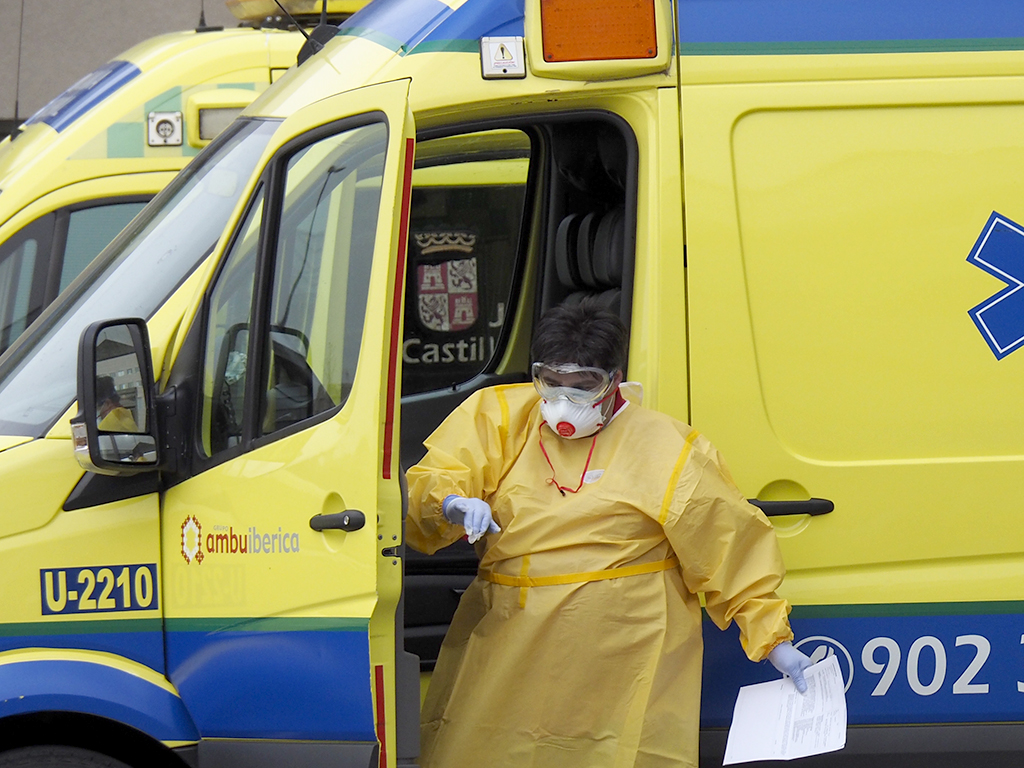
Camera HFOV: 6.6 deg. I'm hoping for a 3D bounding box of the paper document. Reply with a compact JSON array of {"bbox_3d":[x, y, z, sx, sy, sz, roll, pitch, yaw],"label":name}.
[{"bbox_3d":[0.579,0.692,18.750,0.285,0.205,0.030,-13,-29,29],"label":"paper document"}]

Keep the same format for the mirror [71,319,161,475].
[{"bbox_3d":[-0.847,0.027,18.970,0.185,0.335,0.120,0,-1,-31],"label":"mirror"}]

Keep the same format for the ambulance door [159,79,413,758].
[{"bbox_3d":[-0.463,0.165,18.750,0.160,1.590,1.060,-1,-1,-27],"label":"ambulance door"}]

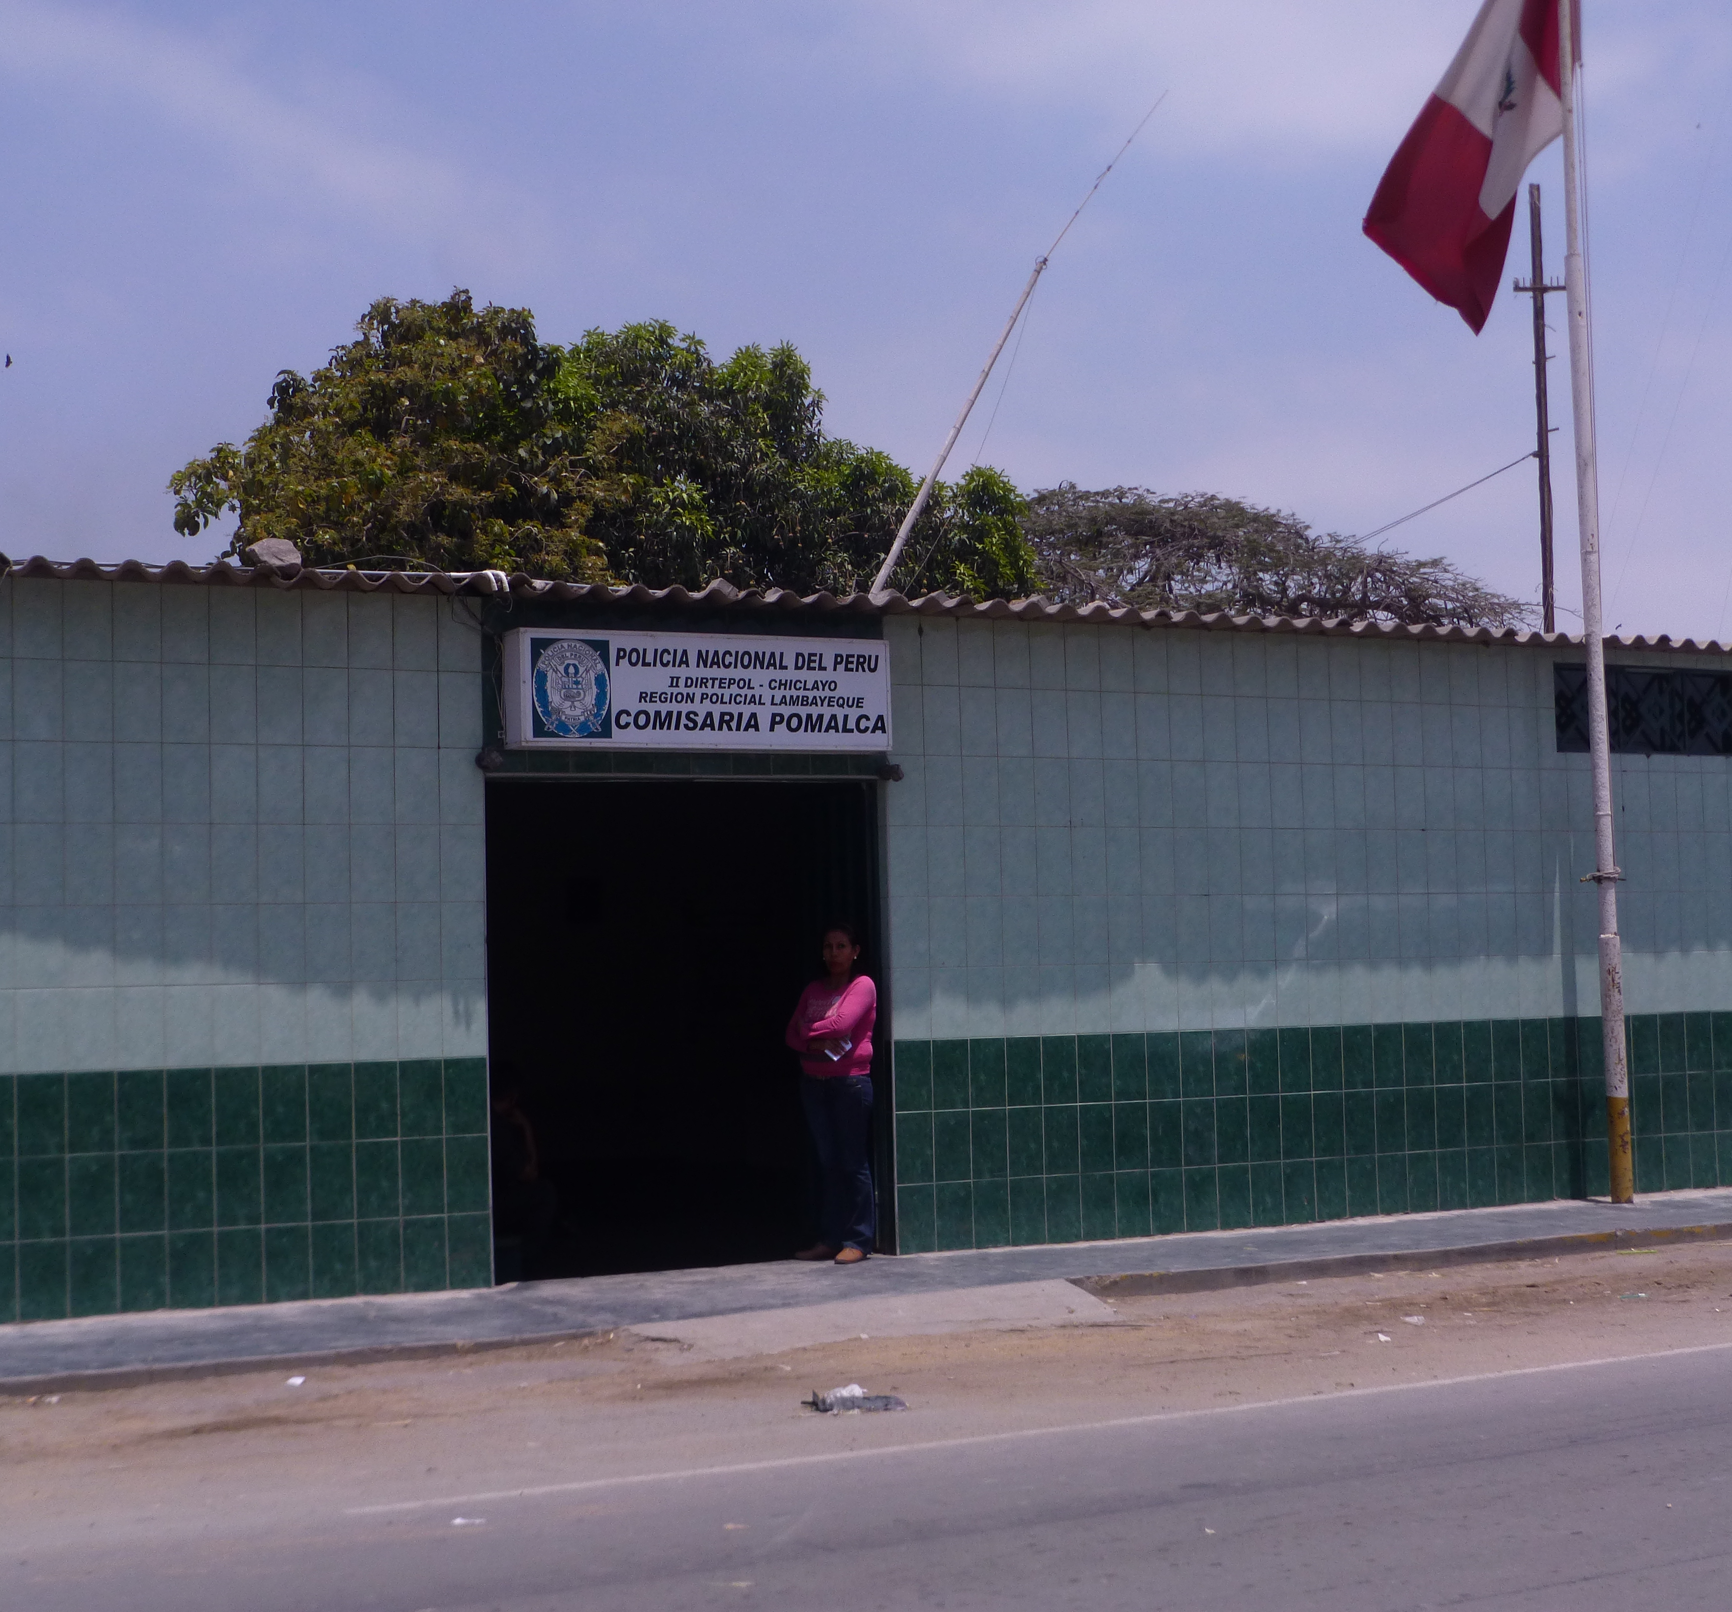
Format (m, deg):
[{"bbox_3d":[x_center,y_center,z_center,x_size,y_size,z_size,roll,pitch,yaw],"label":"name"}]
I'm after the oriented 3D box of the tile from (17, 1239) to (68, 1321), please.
[{"bbox_3d":[-3.302,1.898,11.698,0.202,0.328,0.010,1,-4,-30],"label":"tile"}]

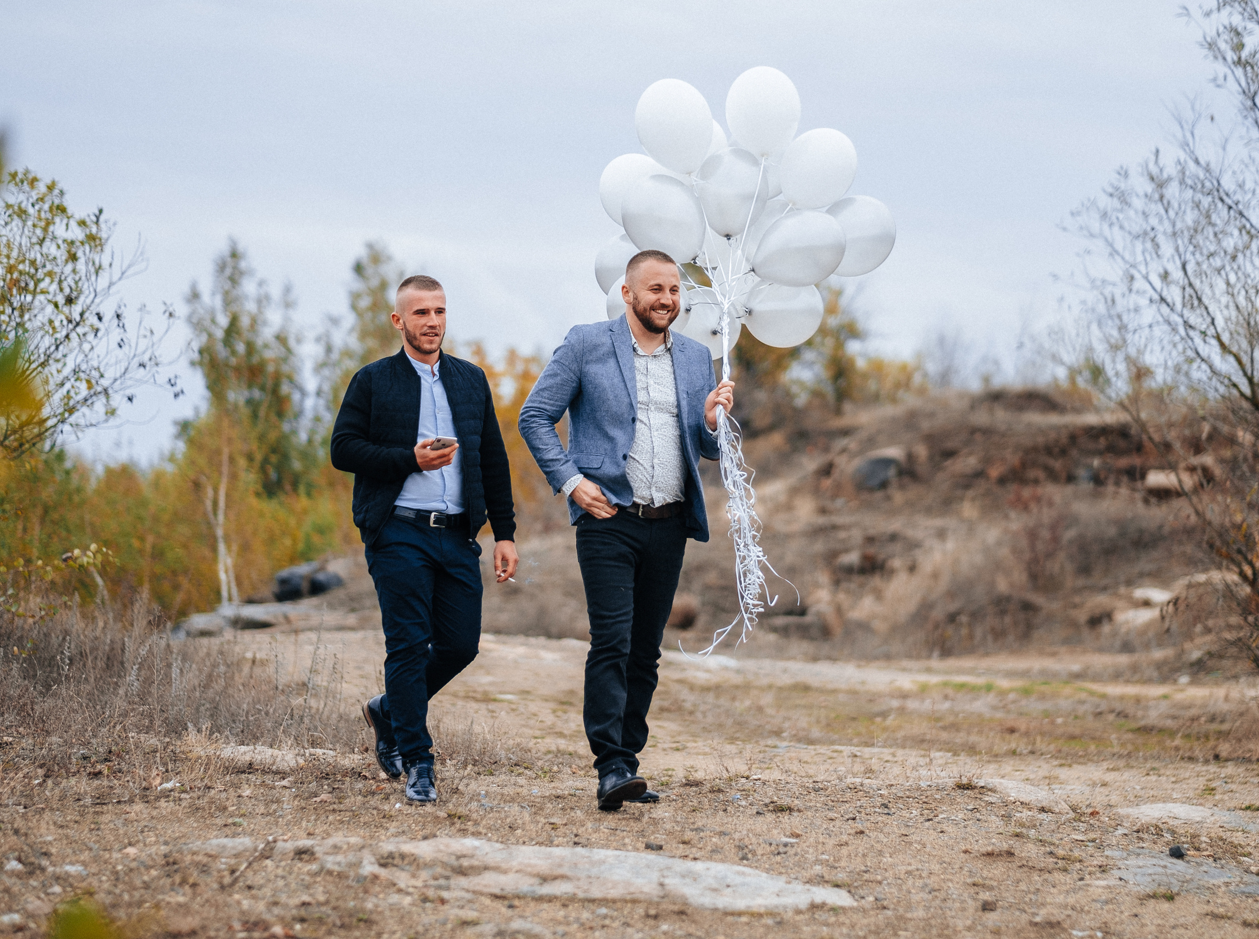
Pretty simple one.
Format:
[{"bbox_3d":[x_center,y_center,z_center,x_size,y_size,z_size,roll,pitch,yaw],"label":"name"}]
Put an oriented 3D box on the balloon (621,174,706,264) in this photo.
[{"bbox_3d":[0.108,-0.776,10.200,0.245,0.295,0.245,-34,9,0],"label":"balloon"}]

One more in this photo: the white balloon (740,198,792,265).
[{"bbox_3d":[0.494,-0.780,10.970,0.240,0.290,0.240,34,-24,0],"label":"white balloon"}]

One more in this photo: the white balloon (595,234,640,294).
[{"bbox_3d":[0.017,-0.668,11.000,0.290,0.240,0.240,34,0,27],"label":"white balloon"}]

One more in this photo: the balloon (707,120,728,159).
[{"bbox_3d":[0.211,-1.061,10.950,0.245,0.300,0.245,-13,-18,0],"label":"balloon"}]

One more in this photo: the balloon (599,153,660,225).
[{"bbox_3d":[0.019,-0.887,10.500,0.245,0.295,0.245,-35,-12,0],"label":"balloon"}]

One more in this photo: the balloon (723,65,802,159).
[{"bbox_3d":[0.417,-1.118,10.300,0.245,0.295,0.245,0,0,0],"label":"balloon"}]

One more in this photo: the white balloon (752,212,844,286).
[{"bbox_3d":[0.526,-0.688,10.200,0.295,0.245,0.245,-22,0,6],"label":"white balloon"}]

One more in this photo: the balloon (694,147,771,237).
[{"bbox_3d":[0.323,-0.868,10.300,0.245,0.295,0.245,2,6,0],"label":"balloon"}]

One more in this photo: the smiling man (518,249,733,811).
[{"bbox_3d":[-0.012,0.192,10.450,0.640,1.780,0.660,0,1,-22],"label":"smiling man"}]

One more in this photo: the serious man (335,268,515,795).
[{"bbox_3d":[-0.694,0.237,11.150,0.600,1.785,0.750,0,0,-16],"label":"serious man"}]

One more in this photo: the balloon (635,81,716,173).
[{"bbox_3d":[0.149,-1.120,10.750,0.250,0.315,0.250,-15,0,0],"label":"balloon"}]

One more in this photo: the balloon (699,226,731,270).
[{"bbox_3d":[0.261,-0.778,10.600,0.245,0.295,0.245,-6,-21,0],"label":"balloon"}]

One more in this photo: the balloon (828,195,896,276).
[{"bbox_3d":[0.761,-0.779,10.950,0.295,0.255,0.255,-40,0,-30],"label":"balloon"}]

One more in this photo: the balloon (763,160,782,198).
[{"bbox_3d":[0.417,-0.974,10.600,0.245,0.295,0.245,9,-19,0],"label":"balloon"}]

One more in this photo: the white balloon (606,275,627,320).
[{"bbox_3d":[0.064,-0.533,10.950,0.290,0.235,0.235,9,0,24],"label":"white balloon"}]

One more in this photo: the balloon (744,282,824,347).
[{"bbox_3d":[0.512,-0.533,10.880,0.295,0.250,0.250,-8,0,-38],"label":"balloon"}]

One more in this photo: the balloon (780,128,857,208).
[{"bbox_3d":[0.592,-0.944,10.300,0.245,0.295,0.245,34,-3,0],"label":"balloon"}]

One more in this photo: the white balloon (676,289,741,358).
[{"bbox_3d":[0.256,-0.488,11.000,0.245,0.245,0.290,-1,6,-12],"label":"white balloon"}]

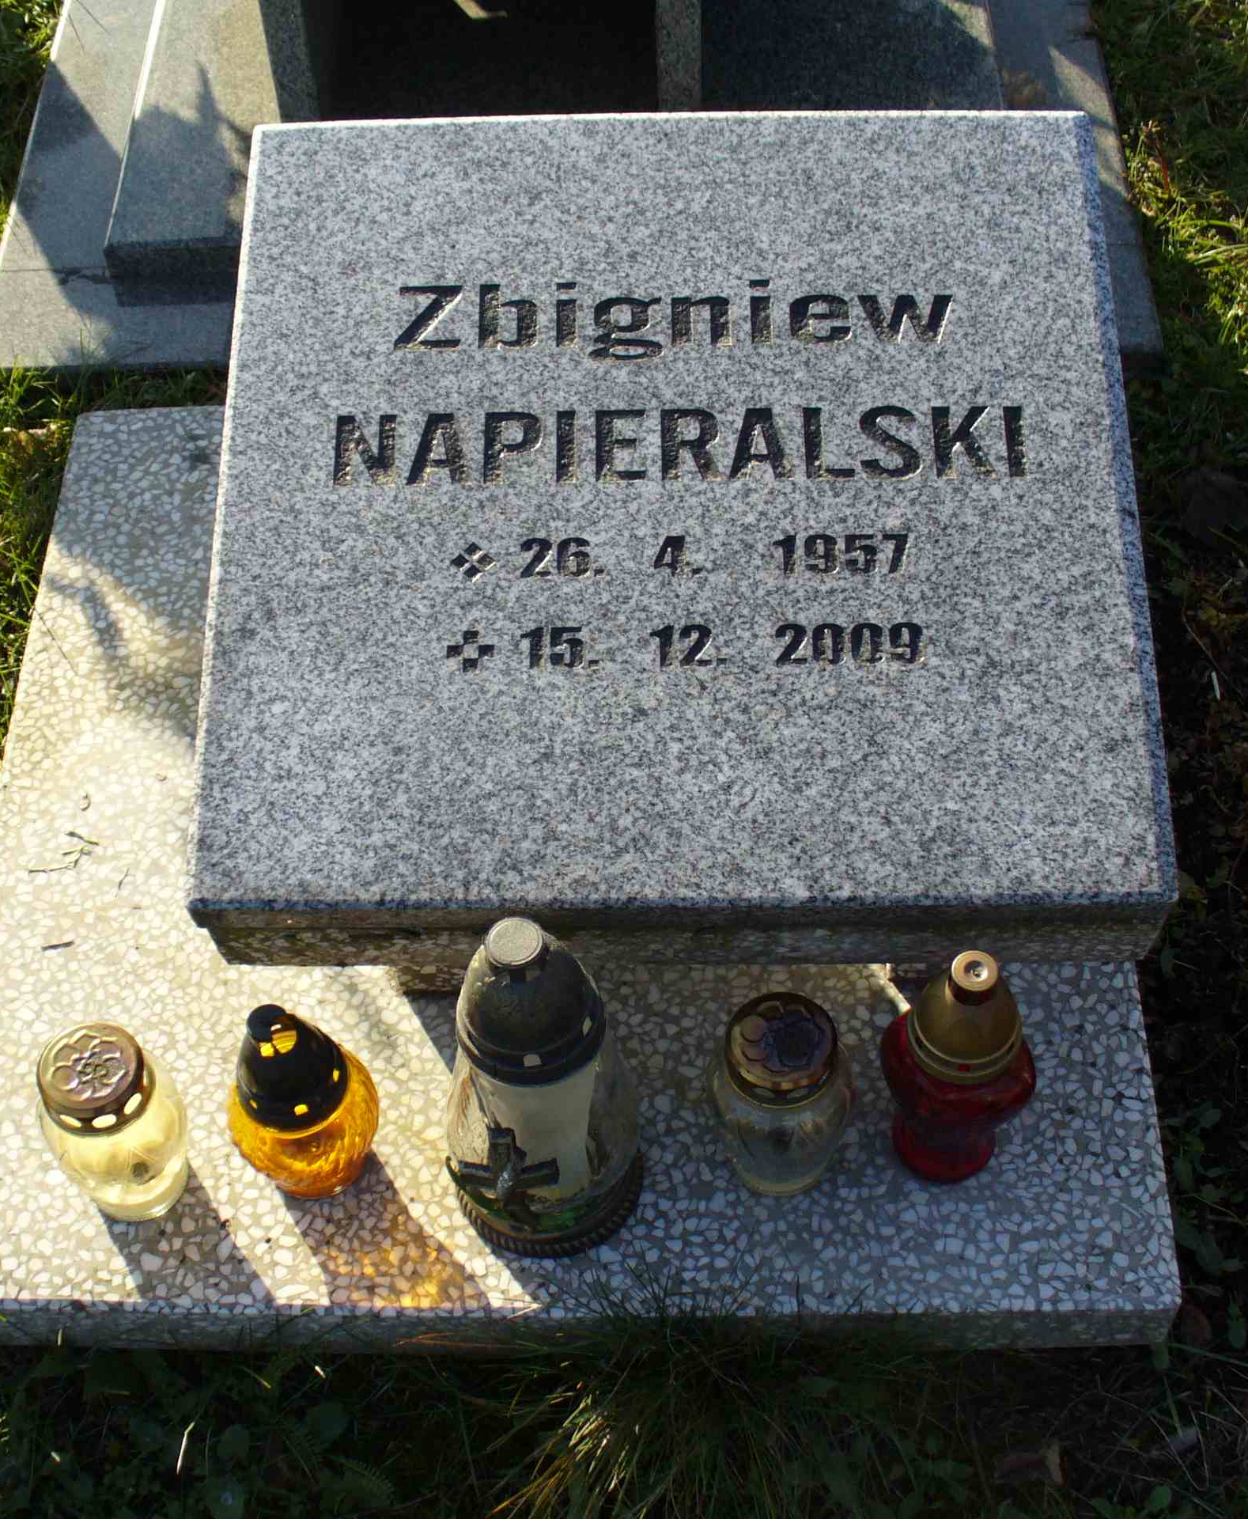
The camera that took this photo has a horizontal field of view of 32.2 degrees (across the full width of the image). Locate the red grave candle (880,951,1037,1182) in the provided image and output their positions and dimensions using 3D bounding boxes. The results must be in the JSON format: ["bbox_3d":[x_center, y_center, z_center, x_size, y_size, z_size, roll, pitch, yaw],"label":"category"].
[{"bbox_3d":[0.187,0.167,1.213,0.089,0.203,0.078,15,58,11],"label":"red grave candle"}]

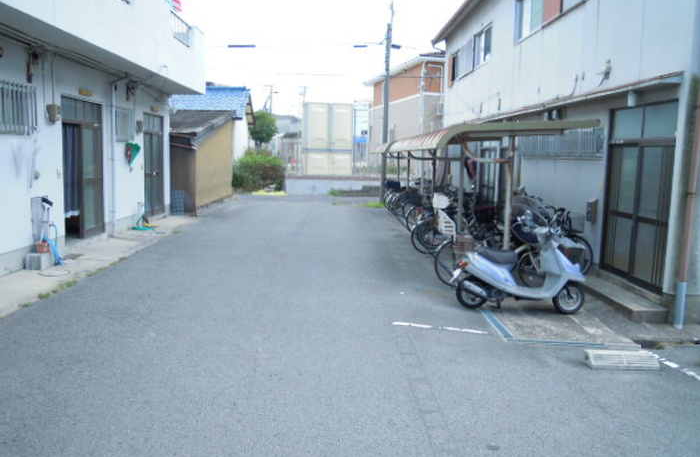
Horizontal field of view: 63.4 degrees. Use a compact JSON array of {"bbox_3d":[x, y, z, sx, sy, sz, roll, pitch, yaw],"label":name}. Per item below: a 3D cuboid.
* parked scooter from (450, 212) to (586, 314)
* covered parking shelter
[{"bbox_3d":[2.053,0.415,6.923,1.620,1.170,0.650,3,7,8],"label":"parked scooter"},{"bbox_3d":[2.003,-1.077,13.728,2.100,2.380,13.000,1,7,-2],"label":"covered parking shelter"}]

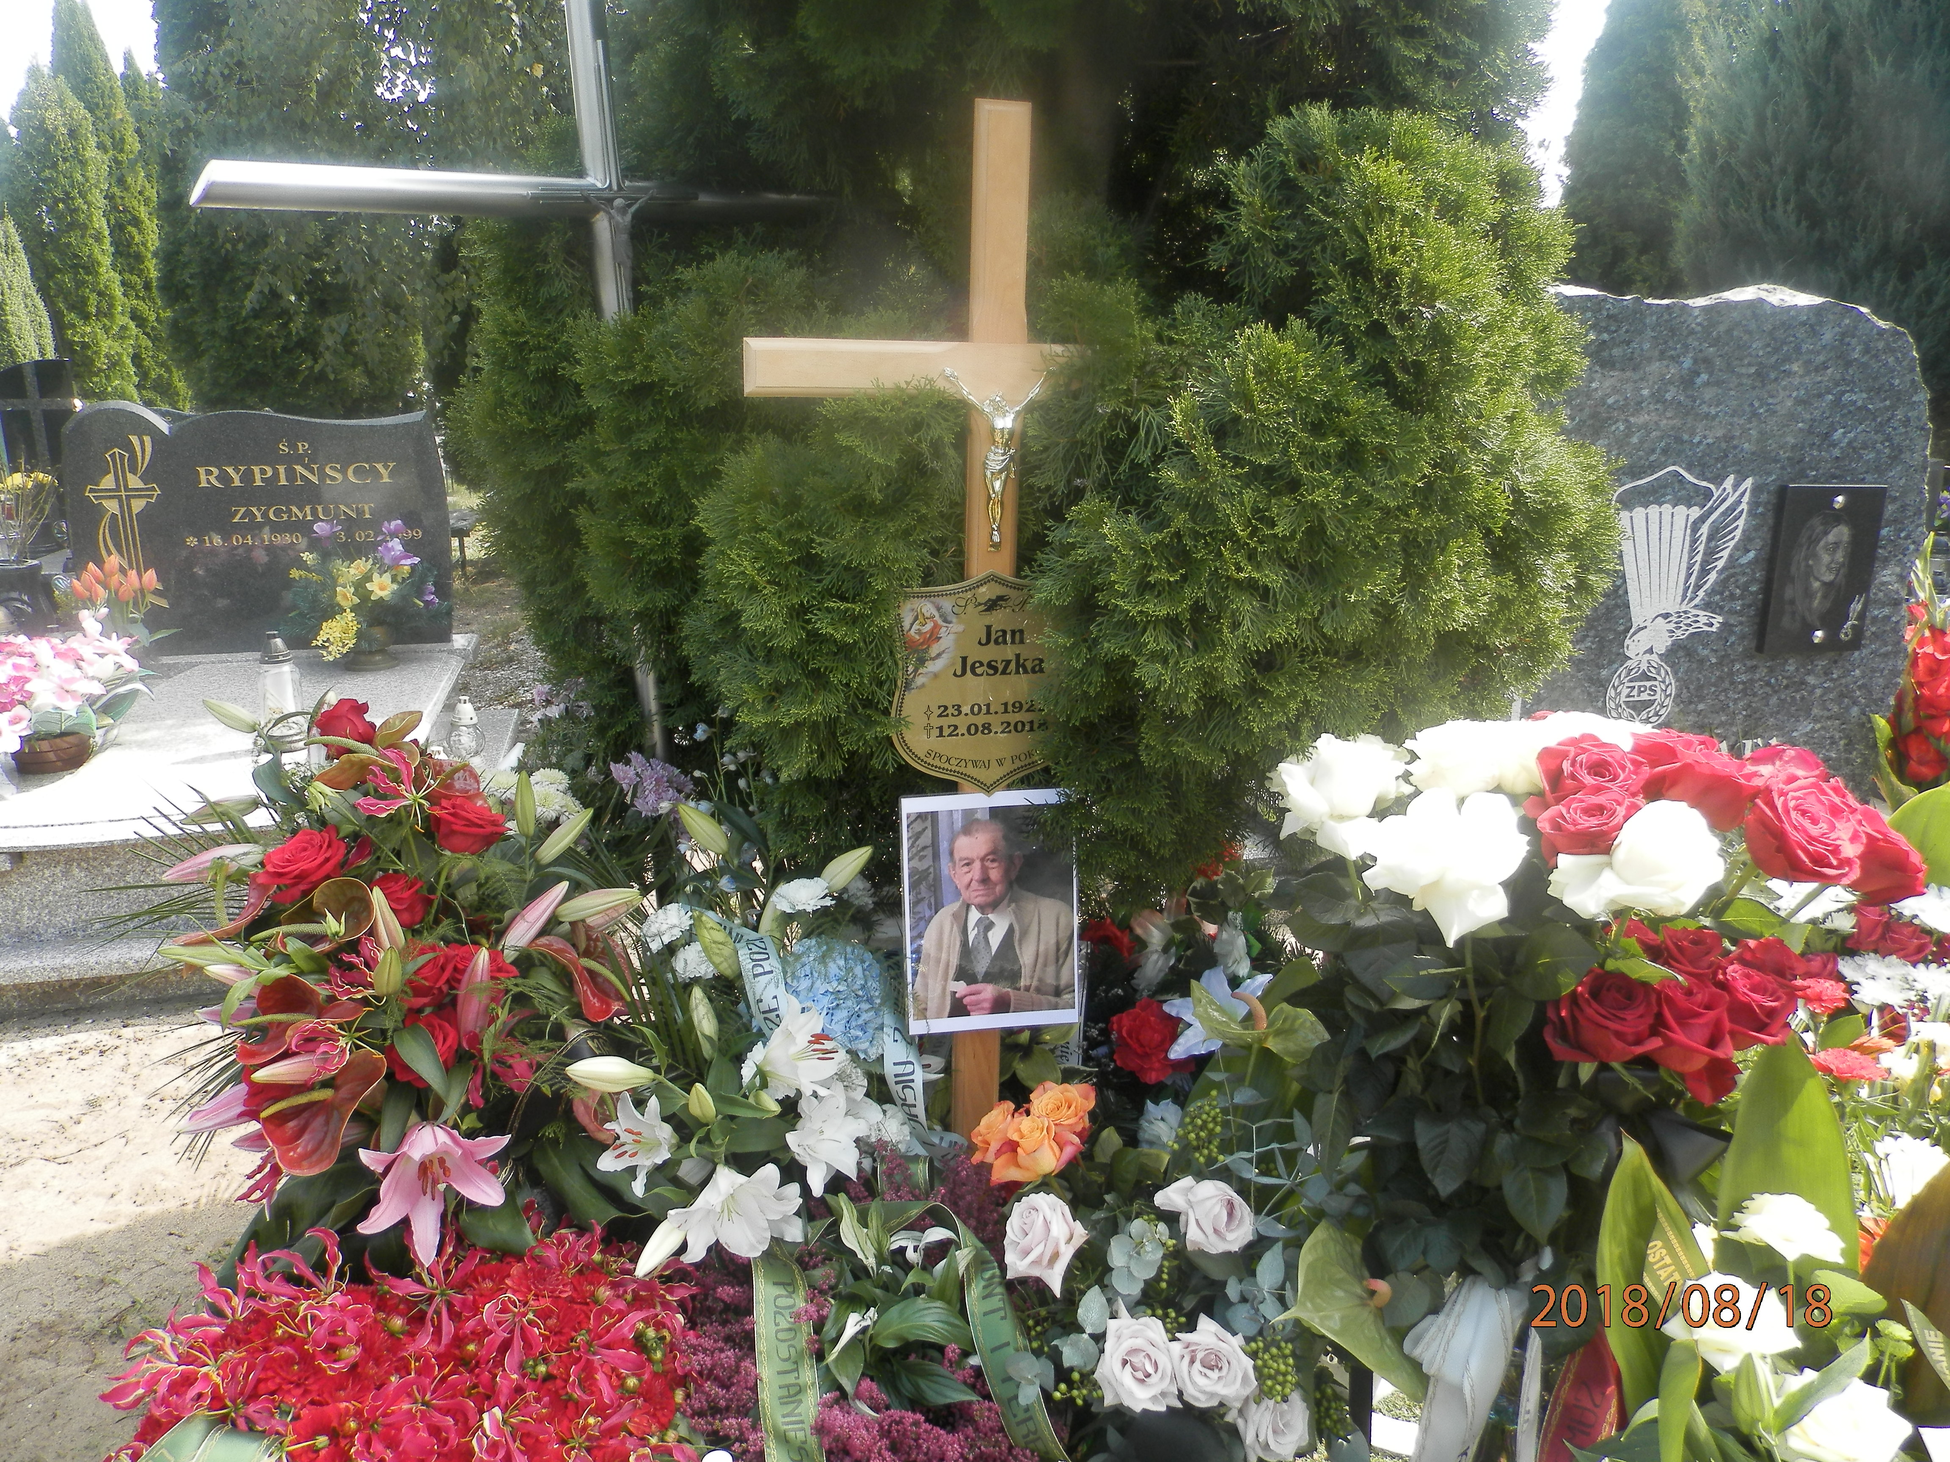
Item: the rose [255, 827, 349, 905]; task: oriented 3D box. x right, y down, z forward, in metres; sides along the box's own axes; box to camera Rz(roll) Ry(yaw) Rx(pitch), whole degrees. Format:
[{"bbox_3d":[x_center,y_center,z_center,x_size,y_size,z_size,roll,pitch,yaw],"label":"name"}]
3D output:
[{"bbox_3d":[-0.659,0.134,1.380,0.085,0.080,0.062,-3,-22,-11],"label":"rose"}]

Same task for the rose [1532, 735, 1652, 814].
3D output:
[{"bbox_3d":[0.528,0.039,1.210,0.098,0.075,0.090,-2,0,-6],"label":"rose"}]

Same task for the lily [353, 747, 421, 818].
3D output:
[{"bbox_3d":[-0.596,0.052,1.430,0.072,0.070,0.050,-7,3,-24],"label":"lily"}]

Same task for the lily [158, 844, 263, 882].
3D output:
[{"bbox_3d":[-0.770,0.133,1.420,0.105,0.030,0.030,-16,0,-7],"label":"lily"}]

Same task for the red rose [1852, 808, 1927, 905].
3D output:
[{"bbox_3d":[0.726,0.100,1.130,0.080,0.078,0.068,-11,-11,-34],"label":"red rose"}]

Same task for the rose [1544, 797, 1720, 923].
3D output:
[{"bbox_3d":[0.535,0.103,1.140,0.135,0.095,0.110,2,6,6],"label":"rose"}]

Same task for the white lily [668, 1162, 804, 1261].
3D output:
[{"bbox_3d":[-0.247,0.496,1.450,0.135,0.100,0.100,-1,12,-24],"label":"white lily"}]

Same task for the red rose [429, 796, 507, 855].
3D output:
[{"bbox_3d":[-0.511,0.095,1.420,0.075,0.060,0.070,-3,61,-12],"label":"red rose"}]

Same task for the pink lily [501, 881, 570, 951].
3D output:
[{"bbox_3d":[-0.410,0.173,1.320,0.025,0.090,0.025,40,18,-11],"label":"pink lily"}]

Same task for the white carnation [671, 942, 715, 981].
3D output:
[{"bbox_3d":[-0.318,0.262,1.600,0.060,0.045,0.060,-4,36,-12],"label":"white carnation"}]

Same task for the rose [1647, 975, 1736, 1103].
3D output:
[{"bbox_3d":[0.521,0.225,1.030,0.080,0.080,0.085,0,-28,0],"label":"rose"}]

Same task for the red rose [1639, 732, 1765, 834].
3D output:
[{"bbox_3d":[0.562,0.040,1.090,0.095,0.075,0.090,0,47,0],"label":"red rose"}]

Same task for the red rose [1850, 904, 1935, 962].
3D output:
[{"bbox_3d":[0.945,0.208,1.450,0.080,0.058,0.075,1,30,0],"label":"red rose"}]

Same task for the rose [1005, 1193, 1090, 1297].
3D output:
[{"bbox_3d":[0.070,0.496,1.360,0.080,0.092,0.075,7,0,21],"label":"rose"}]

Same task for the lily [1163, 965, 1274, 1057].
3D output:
[{"bbox_3d":[0.274,0.316,1.580,0.122,0.105,0.070,-1,21,-6],"label":"lily"}]

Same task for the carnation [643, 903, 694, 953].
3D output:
[{"bbox_3d":[-0.353,0.227,1.620,0.060,0.058,0.050,6,-14,20],"label":"carnation"}]

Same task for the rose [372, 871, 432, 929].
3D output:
[{"bbox_3d":[-0.578,0.171,1.420,0.066,0.064,0.058,-6,-14,-20],"label":"rose"}]

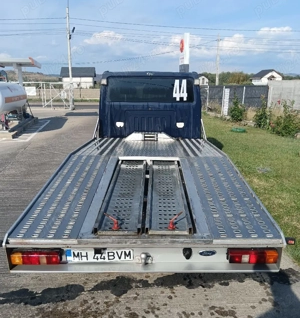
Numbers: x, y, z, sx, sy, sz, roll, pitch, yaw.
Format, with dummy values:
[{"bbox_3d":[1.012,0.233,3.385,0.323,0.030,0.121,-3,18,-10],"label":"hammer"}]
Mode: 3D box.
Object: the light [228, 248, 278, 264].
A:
[{"bbox_3d":[0.781,0.737,2.360,0.365,0.100,0.065,0,14,1],"label":"light"}]

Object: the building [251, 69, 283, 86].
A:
[{"bbox_3d":[41.548,-28.218,110.768,7.900,6.300,10.200,0,14,0],"label":"building"}]

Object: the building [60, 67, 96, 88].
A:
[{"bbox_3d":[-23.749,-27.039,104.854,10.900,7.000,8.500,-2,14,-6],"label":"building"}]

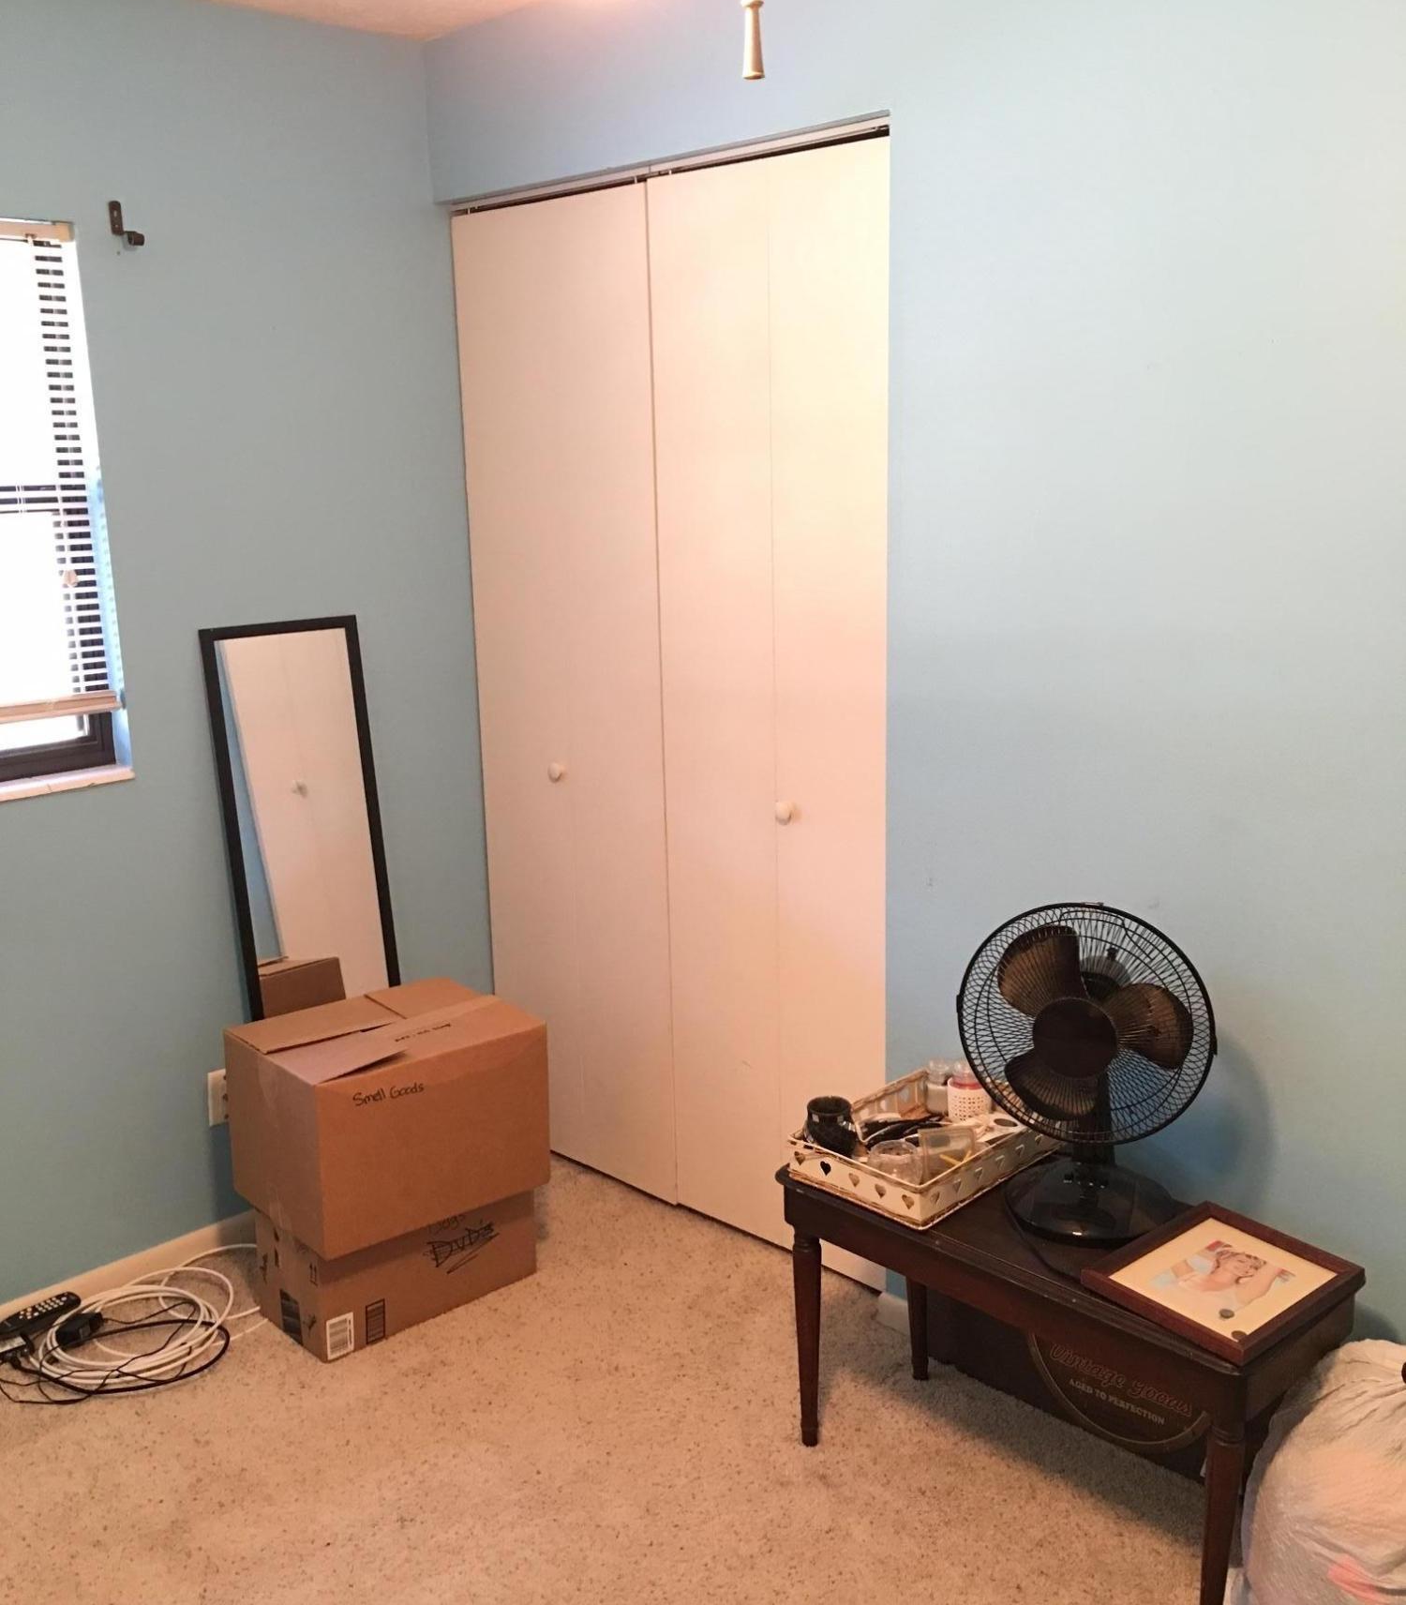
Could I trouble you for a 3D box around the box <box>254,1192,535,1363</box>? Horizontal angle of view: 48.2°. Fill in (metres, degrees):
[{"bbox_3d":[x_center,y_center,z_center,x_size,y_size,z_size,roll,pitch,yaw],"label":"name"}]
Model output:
[{"bbox_3d":[-0.582,0.838,3.023,0.459,0.224,0.240,-12,17,-39],"label":"box"}]

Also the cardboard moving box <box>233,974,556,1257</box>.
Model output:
[{"bbox_3d":[-0.589,0.571,2.962,0.469,0.324,0.367,-12,17,-38],"label":"cardboard moving box"}]

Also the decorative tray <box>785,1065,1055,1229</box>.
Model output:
[{"bbox_3d":[0.350,0.540,2.500,0.261,0.067,0.355,11,18,43],"label":"decorative tray"}]

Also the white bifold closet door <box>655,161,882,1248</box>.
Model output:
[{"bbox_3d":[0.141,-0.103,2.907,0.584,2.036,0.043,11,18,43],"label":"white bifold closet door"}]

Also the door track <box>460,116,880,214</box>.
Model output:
[{"bbox_3d":[-0.093,-1.153,2.875,1.178,0.024,0.033,11,18,43],"label":"door track"}]

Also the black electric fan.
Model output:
[{"bbox_3d":[0.569,0.369,2.278,0.358,0.491,0.249,5,15,26],"label":"black electric fan"}]

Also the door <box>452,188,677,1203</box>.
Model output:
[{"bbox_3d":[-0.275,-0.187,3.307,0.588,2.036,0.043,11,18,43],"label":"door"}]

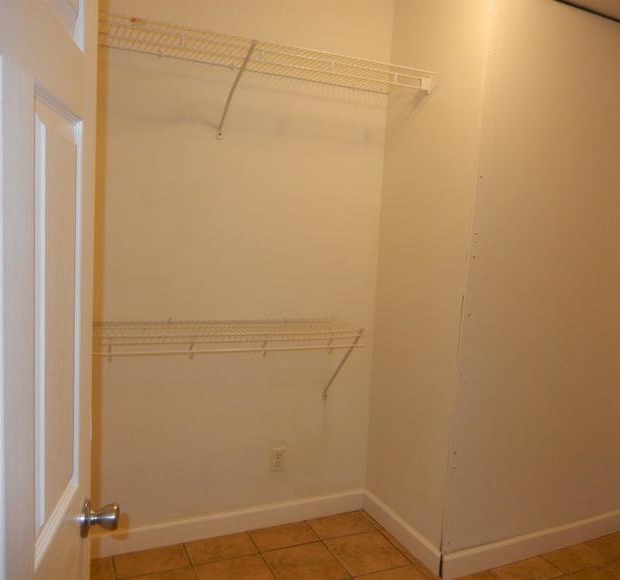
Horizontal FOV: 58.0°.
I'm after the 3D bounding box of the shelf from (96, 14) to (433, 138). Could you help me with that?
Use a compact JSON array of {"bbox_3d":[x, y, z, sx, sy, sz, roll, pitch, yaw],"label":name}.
[{"bbox_3d":[-0.229,-0.791,2.282,1.533,0.321,0.410,0,7,-24],"label":"shelf"}]

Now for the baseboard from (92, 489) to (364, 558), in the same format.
[{"bbox_3d":[-0.410,1.120,2.674,1.533,0.110,0.014,0,7,-24],"label":"baseboard"}]

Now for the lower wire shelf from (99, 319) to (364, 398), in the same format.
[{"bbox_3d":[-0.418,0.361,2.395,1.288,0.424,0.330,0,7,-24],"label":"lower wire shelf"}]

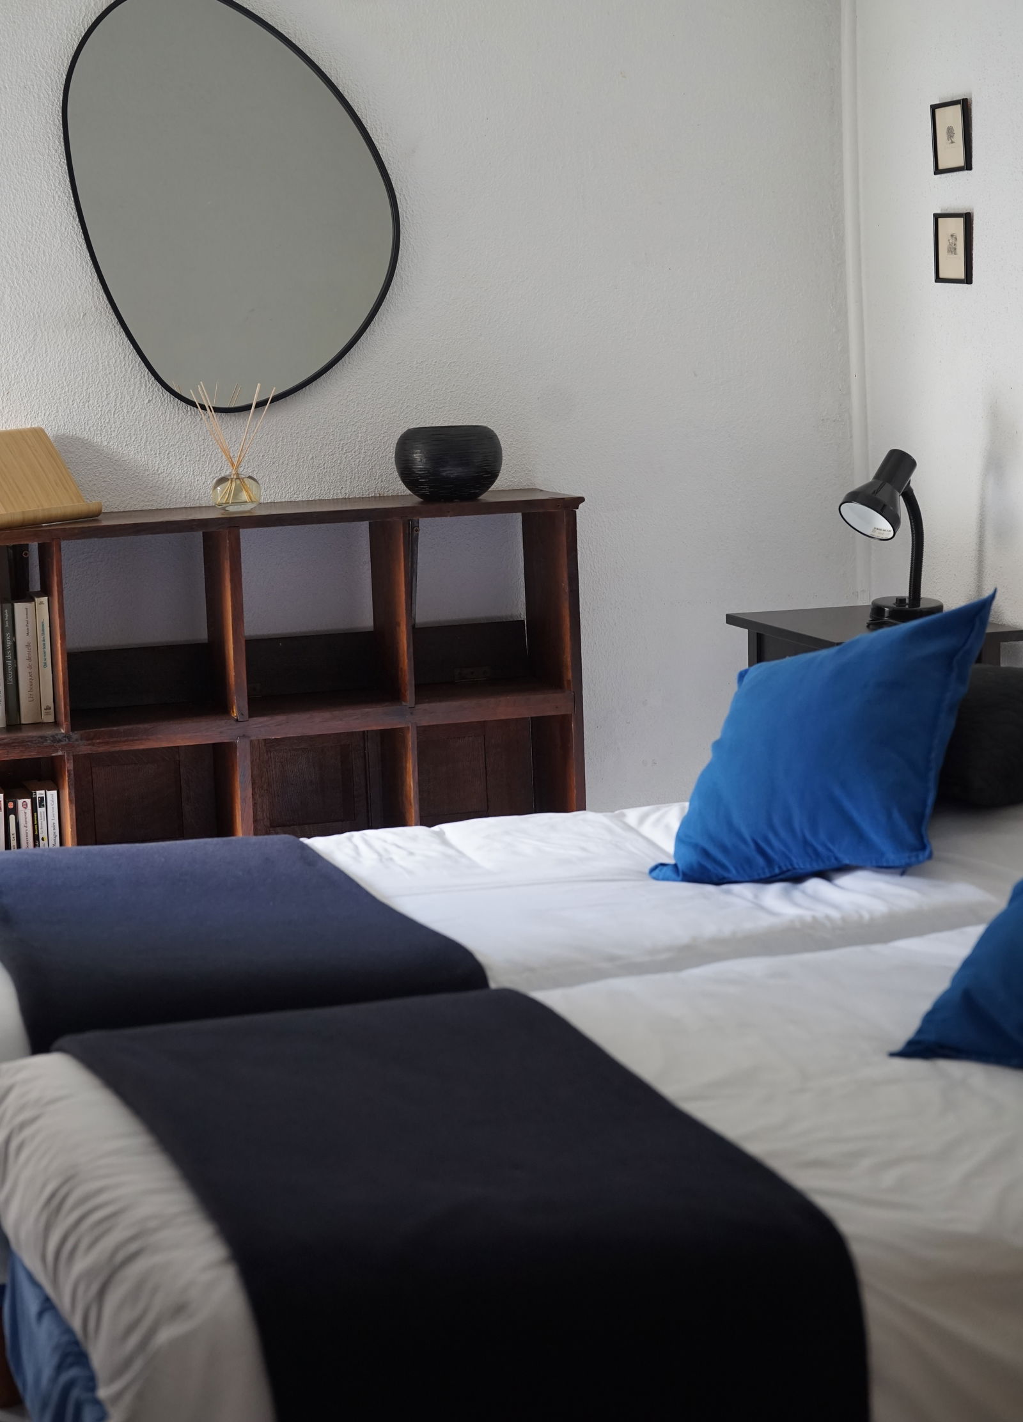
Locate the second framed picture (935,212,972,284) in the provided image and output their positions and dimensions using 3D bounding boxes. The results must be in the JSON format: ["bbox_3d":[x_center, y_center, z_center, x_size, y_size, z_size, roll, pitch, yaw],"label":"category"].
[{"bbox_3d":[0.827,-0.867,5.591,0.014,0.130,0.127,-5,9,-17],"label":"second framed picture"}]

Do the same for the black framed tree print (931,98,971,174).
[{"bbox_3d":[0.819,-1.069,5.562,0.014,0.130,0.127,-5,9,-17],"label":"black framed tree print"}]

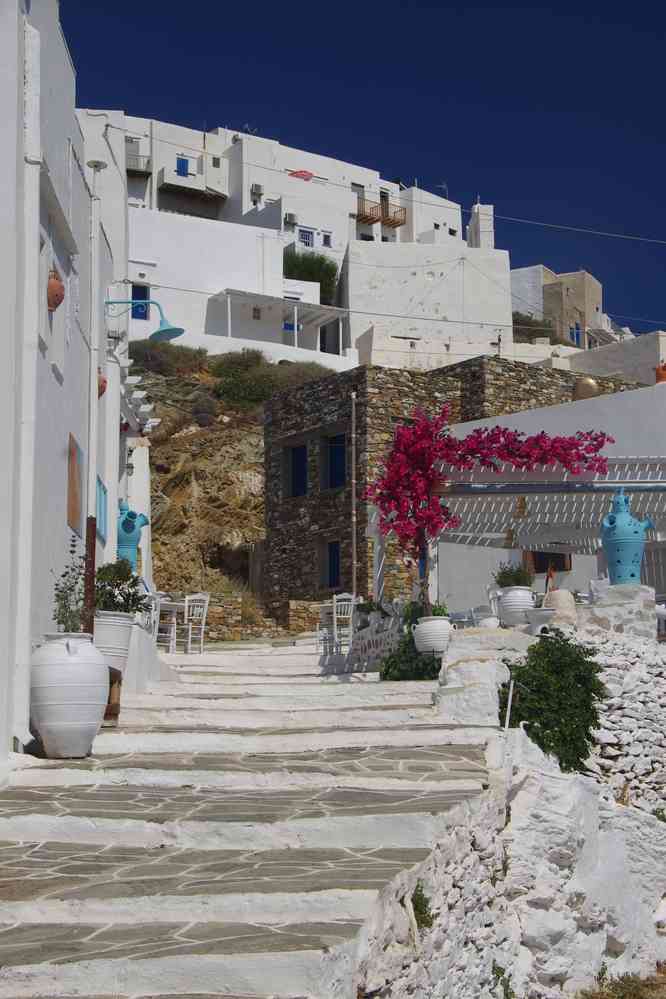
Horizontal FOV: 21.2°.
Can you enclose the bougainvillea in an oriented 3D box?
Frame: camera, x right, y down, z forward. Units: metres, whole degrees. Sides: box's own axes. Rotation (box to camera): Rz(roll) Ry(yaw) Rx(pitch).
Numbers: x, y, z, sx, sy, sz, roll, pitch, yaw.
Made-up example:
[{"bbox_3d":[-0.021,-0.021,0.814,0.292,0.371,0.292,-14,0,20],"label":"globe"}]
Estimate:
[{"bbox_3d":[2.000,0.026,22.700,3.100,2.450,1.400,0,-6,0],"label":"bougainvillea"}]

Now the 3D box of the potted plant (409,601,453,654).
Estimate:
[{"bbox_3d":[1.248,1.622,22.500,0.520,0.670,0.500,0,-6,0],"label":"potted plant"}]

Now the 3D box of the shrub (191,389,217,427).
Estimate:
[{"bbox_3d":[-4.084,-2.869,56.000,0.850,1.100,0.850,0,-6,0],"label":"shrub"}]

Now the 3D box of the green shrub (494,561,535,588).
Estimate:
[{"bbox_3d":[2.185,0.908,21.500,0.500,0.350,0.480,0,-6,0],"label":"green shrub"}]

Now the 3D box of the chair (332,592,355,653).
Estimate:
[{"bbox_3d":[0.133,1.829,26.200,0.410,0.900,0.430,3,-7,-30],"label":"chair"}]

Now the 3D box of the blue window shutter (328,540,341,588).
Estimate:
[{"bbox_3d":[0.036,1.548,42.300,0.080,1.140,0.650,3,-7,-28],"label":"blue window shutter"}]

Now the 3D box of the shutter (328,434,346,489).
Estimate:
[{"bbox_3d":[0.107,-0.903,42.200,0.080,1.270,0.840,3,-7,-28],"label":"shutter"}]

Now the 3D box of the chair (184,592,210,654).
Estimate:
[{"bbox_3d":[-2.058,1.829,26.200,0.410,0.900,0.430,4,-7,-35],"label":"chair"}]

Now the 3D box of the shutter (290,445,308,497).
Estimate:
[{"bbox_3d":[-0.830,-0.719,44.000,0.080,1.270,0.800,3,-7,-28],"label":"shutter"}]

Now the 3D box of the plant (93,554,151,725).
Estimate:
[{"bbox_3d":[-1.991,1.362,16.800,0.540,1.600,0.520,0,-6,0],"label":"plant"}]

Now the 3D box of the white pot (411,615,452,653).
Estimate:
[{"bbox_3d":[1.248,1.698,22.500,0.520,0.480,0.480,0,-6,0],"label":"white pot"}]

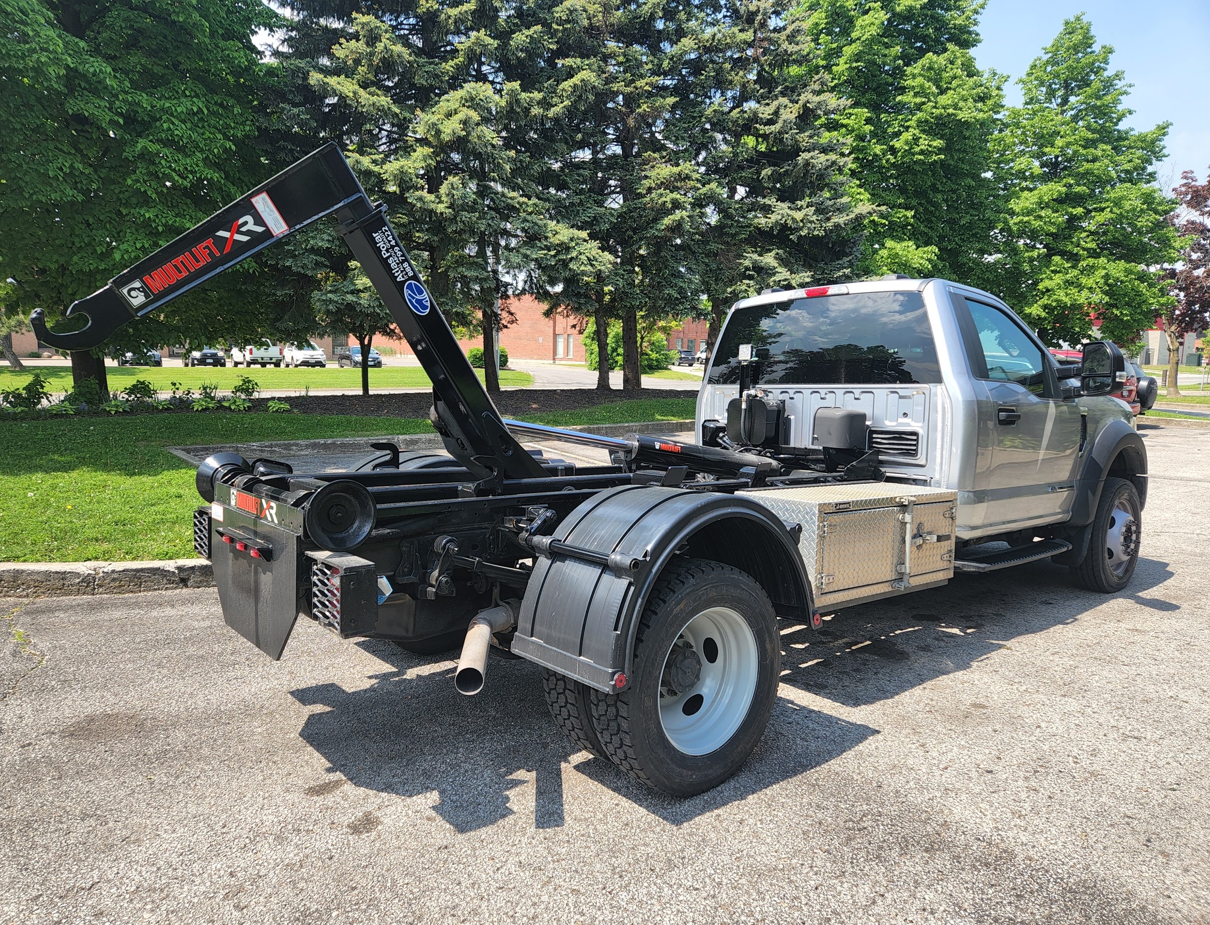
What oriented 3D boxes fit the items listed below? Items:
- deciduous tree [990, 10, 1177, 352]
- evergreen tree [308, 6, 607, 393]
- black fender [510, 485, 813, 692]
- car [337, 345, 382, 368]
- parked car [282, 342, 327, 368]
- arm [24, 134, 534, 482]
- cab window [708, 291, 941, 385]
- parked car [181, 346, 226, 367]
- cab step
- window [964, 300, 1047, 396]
[{"bbox_3d":[14.650,-7.981,25.000,5.500,11.600,5.500,4,7,30],"label":"deciduous tree"},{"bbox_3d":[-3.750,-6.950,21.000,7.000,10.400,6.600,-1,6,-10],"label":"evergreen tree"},{"bbox_3d":[0.231,0.387,3.065,1.060,0.610,0.620,-5,7,-40],"label":"black fender"},{"bbox_3d":[-15.750,-6.728,52.500,1.780,1.480,4.500,-4,7,-31],"label":"car"},{"bbox_3d":[-18.700,-6.680,50.600,1.840,1.690,4.580,-4,8,-32],"label":"parked car"},{"bbox_3d":[-0.987,-0.515,3.136,2.030,1.370,0.240,-1,5,-40],"label":"arm"},{"bbox_3d":[1.303,-0.741,5.079,0.080,0.520,1.700,3,2,-40],"label":"cab window"},{"bbox_3d":[-23.500,-6.380,47.900,1.820,1.660,4.400,-4,8,-34],"label":"parked car"},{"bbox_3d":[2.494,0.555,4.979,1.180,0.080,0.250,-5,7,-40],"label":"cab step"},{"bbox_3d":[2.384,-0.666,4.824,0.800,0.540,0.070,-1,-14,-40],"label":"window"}]

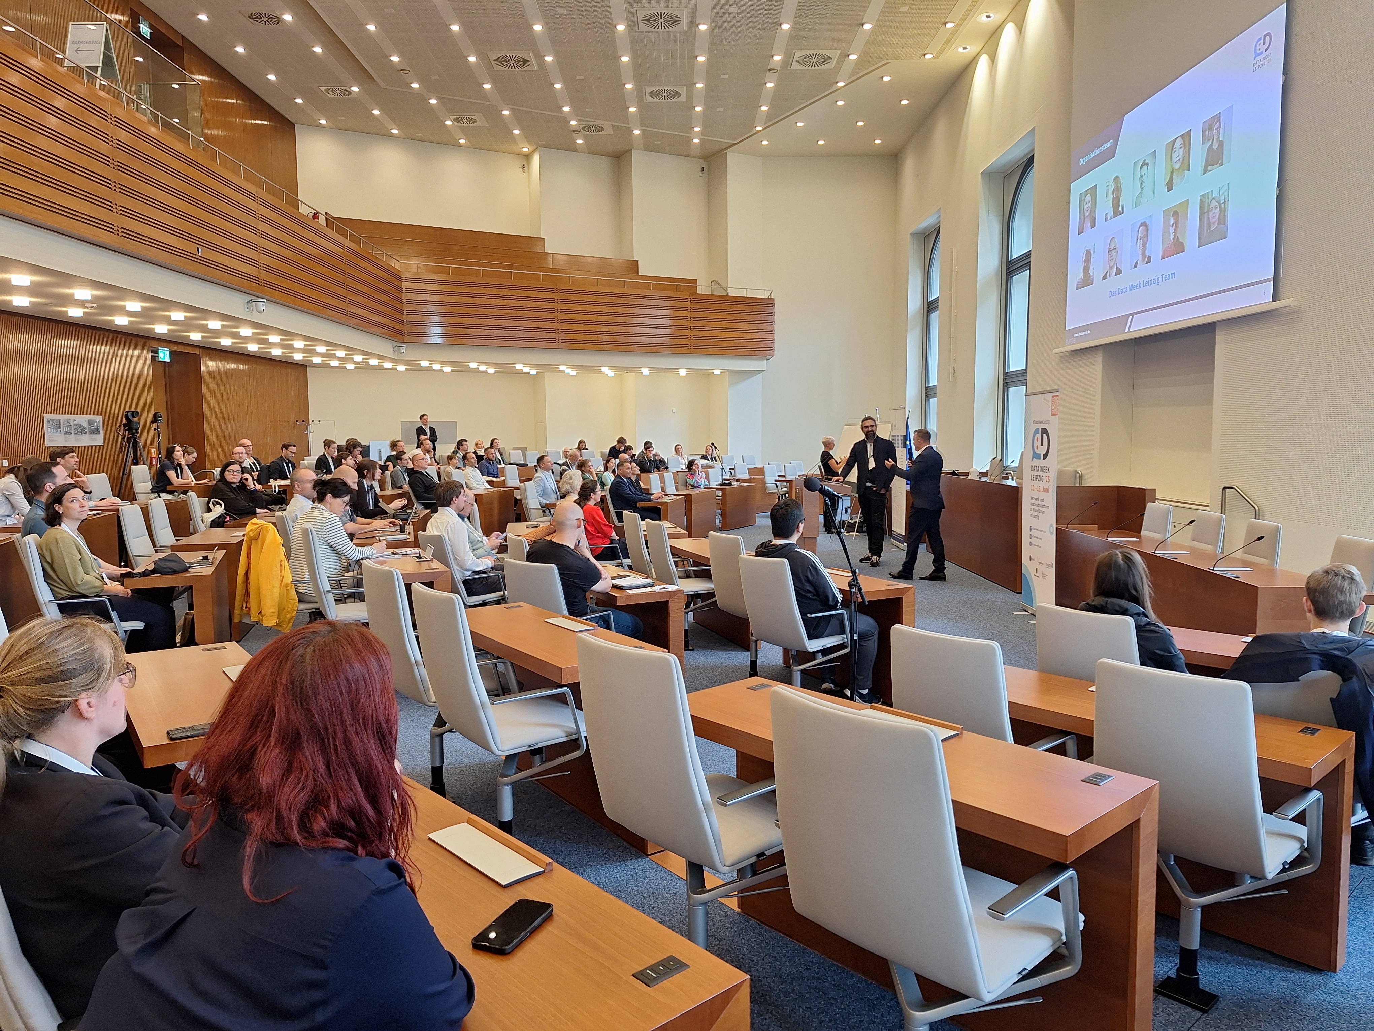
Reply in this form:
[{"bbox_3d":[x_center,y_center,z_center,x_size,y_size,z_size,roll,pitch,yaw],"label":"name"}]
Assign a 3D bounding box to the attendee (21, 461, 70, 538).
[{"bbox_3d":[-3.836,0.350,5.862,0.820,1.402,0.540,-2,5,-17],"label":"attendee"}]

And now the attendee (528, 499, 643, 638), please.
[{"bbox_3d":[-0.634,0.551,5.528,0.580,1.310,0.760,5,7,45],"label":"attendee"}]

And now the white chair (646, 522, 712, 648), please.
[{"bbox_3d":[0.049,0.532,7.236,0.620,1.000,0.600,-3,5,-27],"label":"white chair"}]

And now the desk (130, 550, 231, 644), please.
[{"bbox_3d":[-3.267,0.690,5.936,0.434,0.750,1.236,-2,5,-22],"label":"desk"}]

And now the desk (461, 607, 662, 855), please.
[{"bbox_3d":[-0.589,0.835,3.689,0.434,0.750,1.236,-4,6,-35],"label":"desk"}]

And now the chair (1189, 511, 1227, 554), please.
[{"bbox_3d":[3.959,0.495,7.338,0.550,1.020,0.555,-1,5,-1],"label":"chair"}]

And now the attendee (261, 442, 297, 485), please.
[{"bbox_3d":[-5.158,-0.291,11.852,0.750,1.308,0.550,0,5,10],"label":"attendee"}]

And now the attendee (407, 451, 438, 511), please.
[{"bbox_3d":[-3.415,-0.189,12.587,0.850,1.339,0.560,-1,5,-8],"label":"attendee"}]

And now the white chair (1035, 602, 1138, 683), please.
[{"bbox_3d":[1.797,0.830,3.919,0.600,0.990,0.560,-4,6,-41],"label":"white chair"}]

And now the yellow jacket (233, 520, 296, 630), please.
[{"bbox_3d":[-2.522,0.357,5.472,0.350,0.650,0.460,-3,6,-25],"label":"yellow jacket"}]

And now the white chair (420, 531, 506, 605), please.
[{"bbox_3d":[-1.666,0.600,6.854,0.555,0.990,0.570,5,7,45],"label":"white chair"}]

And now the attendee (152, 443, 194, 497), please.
[{"bbox_3d":[-6.614,-0.280,11.963,0.820,1.285,0.500,-1,5,-10],"label":"attendee"}]

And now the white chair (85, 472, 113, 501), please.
[{"bbox_3d":[-5.664,0.100,9.276,0.610,1.060,0.600,-1,5,-7],"label":"white chair"}]

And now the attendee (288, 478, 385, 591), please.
[{"bbox_3d":[-2.267,0.406,6.070,0.700,1.280,0.500,-2,5,-23],"label":"attendee"}]

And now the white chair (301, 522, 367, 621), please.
[{"bbox_3d":[-2.016,0.558,5.660,0.620,1.000,0.600,-3,5,-25],"label":"white chair"}]

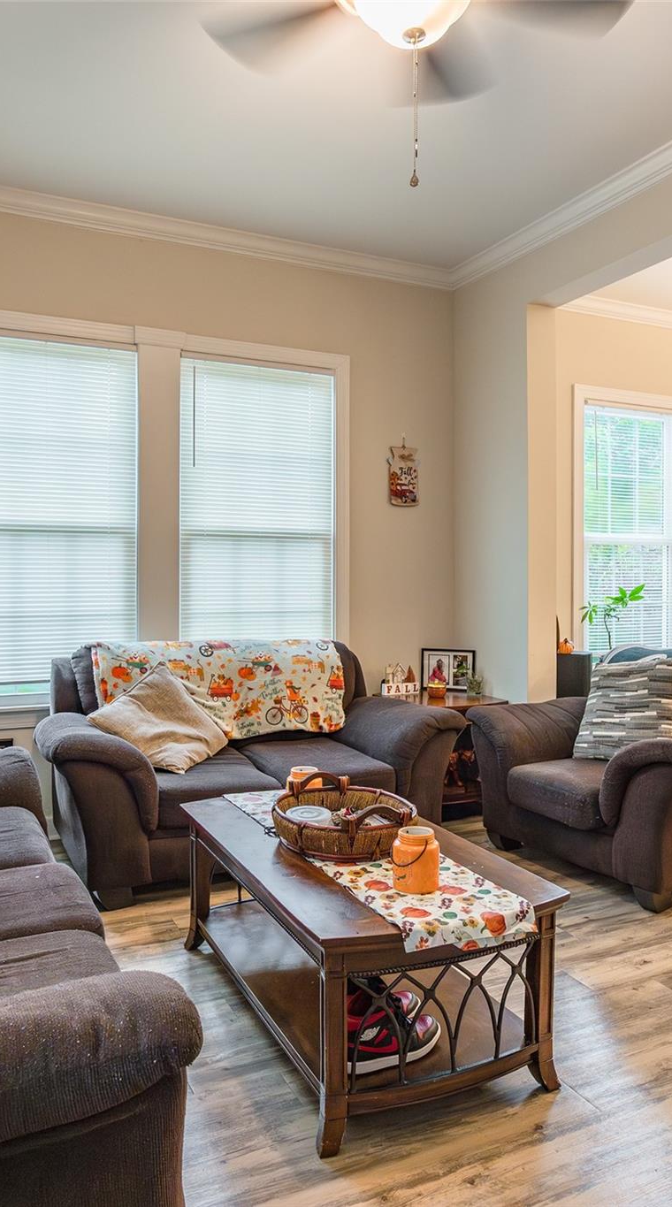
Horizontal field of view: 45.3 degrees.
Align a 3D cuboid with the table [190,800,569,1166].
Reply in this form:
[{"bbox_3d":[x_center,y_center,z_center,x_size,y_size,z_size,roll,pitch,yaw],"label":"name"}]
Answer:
[{"bbox_3d":[0.015,0.937,2.383,0.668,0.450,1.242,-1,1,-25],"label":"table"}]

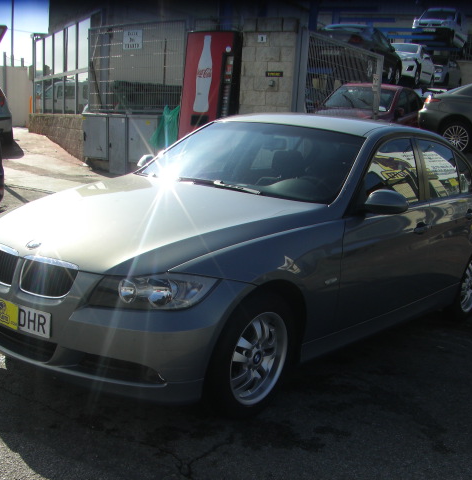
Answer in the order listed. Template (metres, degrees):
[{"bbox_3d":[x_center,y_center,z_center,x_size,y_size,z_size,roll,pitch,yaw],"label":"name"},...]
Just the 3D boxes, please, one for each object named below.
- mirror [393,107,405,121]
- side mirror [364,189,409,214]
[{"bbox_3d":[2.886,-2.233,12.400,0.210,0.170,0.130,10,11,33],"label":"mirror"},{"bbox_3d":[0.816,-0.219,3.851,0.225,0.130,0.135,12,11,37],"label":"side mirror"}]

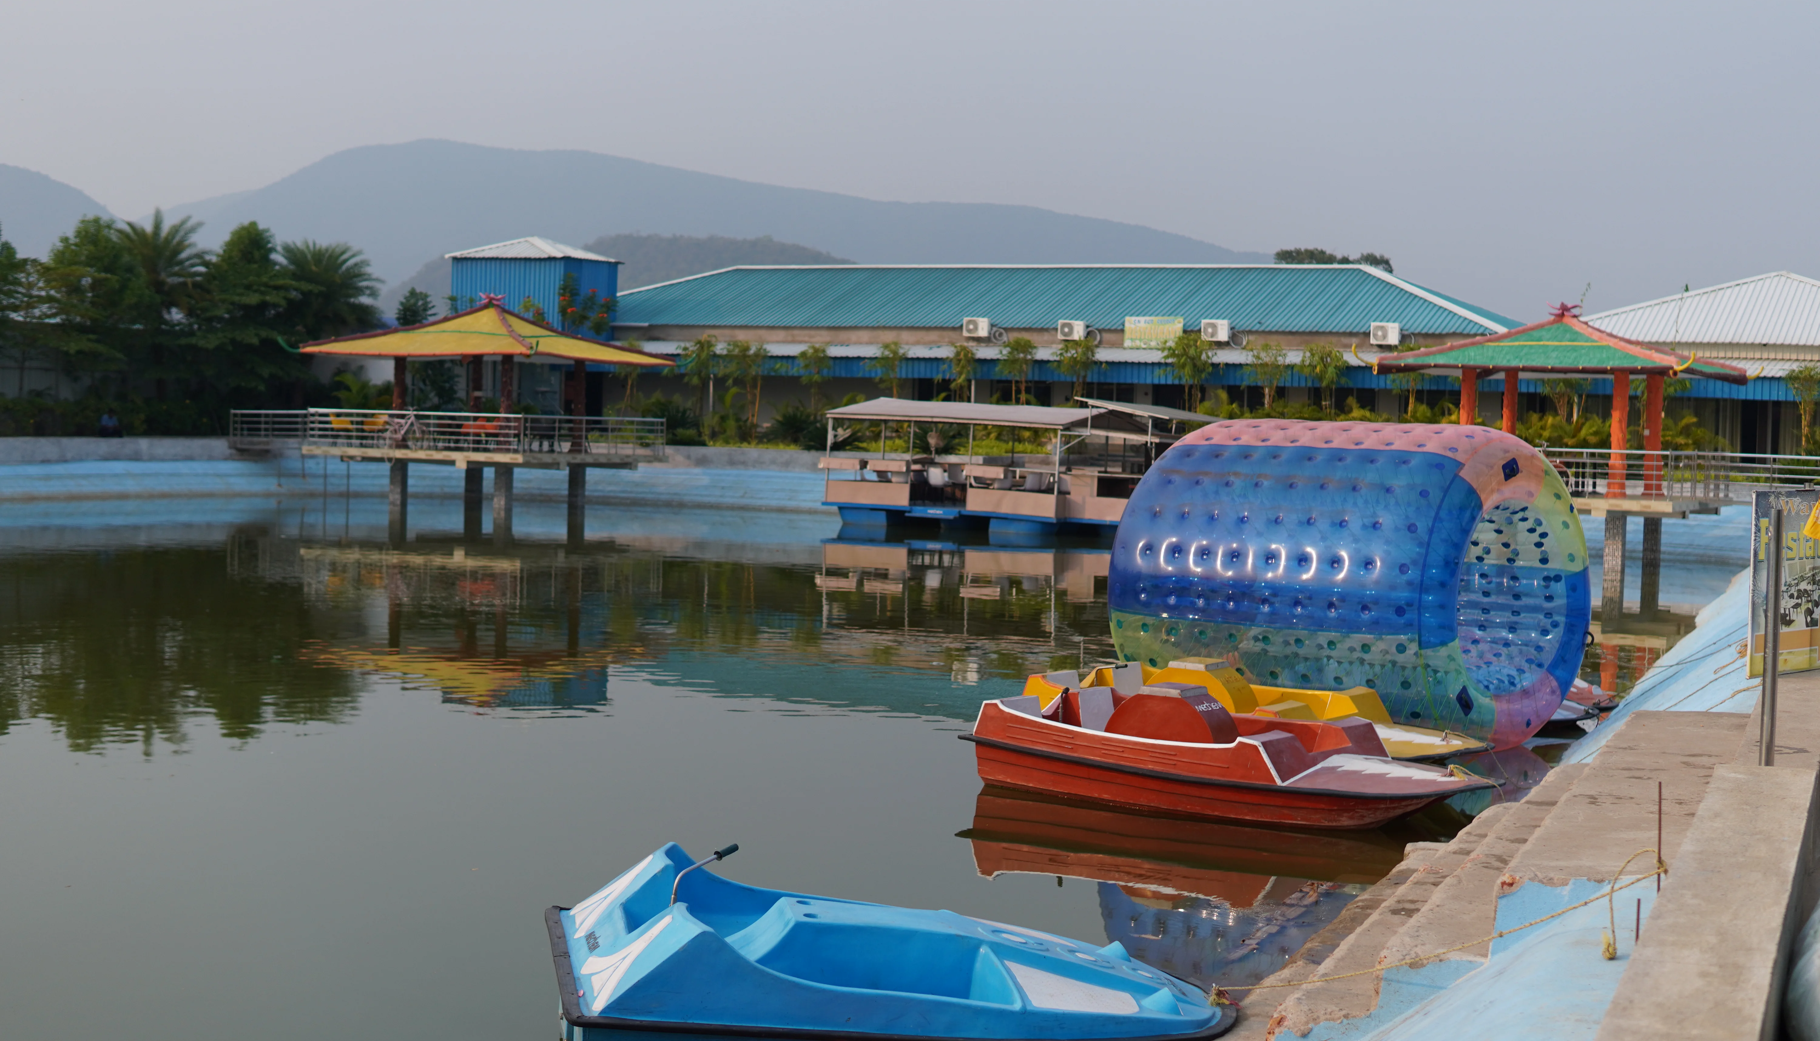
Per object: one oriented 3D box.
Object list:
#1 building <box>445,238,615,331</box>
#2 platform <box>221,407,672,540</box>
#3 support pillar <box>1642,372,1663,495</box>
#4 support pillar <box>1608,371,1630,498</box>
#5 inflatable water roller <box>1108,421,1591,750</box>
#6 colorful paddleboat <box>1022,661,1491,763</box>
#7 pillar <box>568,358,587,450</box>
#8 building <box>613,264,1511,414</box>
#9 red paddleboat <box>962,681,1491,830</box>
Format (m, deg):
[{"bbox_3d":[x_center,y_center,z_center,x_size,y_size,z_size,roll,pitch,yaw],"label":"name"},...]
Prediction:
[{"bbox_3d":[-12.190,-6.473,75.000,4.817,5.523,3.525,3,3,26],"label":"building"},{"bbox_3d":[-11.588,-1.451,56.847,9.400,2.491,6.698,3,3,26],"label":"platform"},{"bbox_3d":[14.580,-1.665,44.601,0.341,2.468,0.341,3,3,26],"label":"support pillar"},{"bbox_3d":[13.249,-1.599,42.488,0.341,2.378,0.341,3,3,26],"label":"support pillar"},{"bbox_3d":[3.512,0.474,18.245,3.149,2.491,2.491,4,3,41],"label":"inflatable water roller"},{"bbox_3d":[2.598,1.382,16.329,3.337,0.834,1.621,3,3,34],"label":"colorful paddleboat"},{"bbox_3d":[-8.188,-2.844,56.340,0.341,2.271,0.341,3,3,26],"label":"pillar"},{"bbox_3d":[3.416,-4.928,71.290,31.725,5.946,13.630,3,3,26],"label":"building"},{"bbox_3d":[2.200,1.442,14.664,3.337,0.834,1.621,3,3,34],"label":"red paddleboat"}]

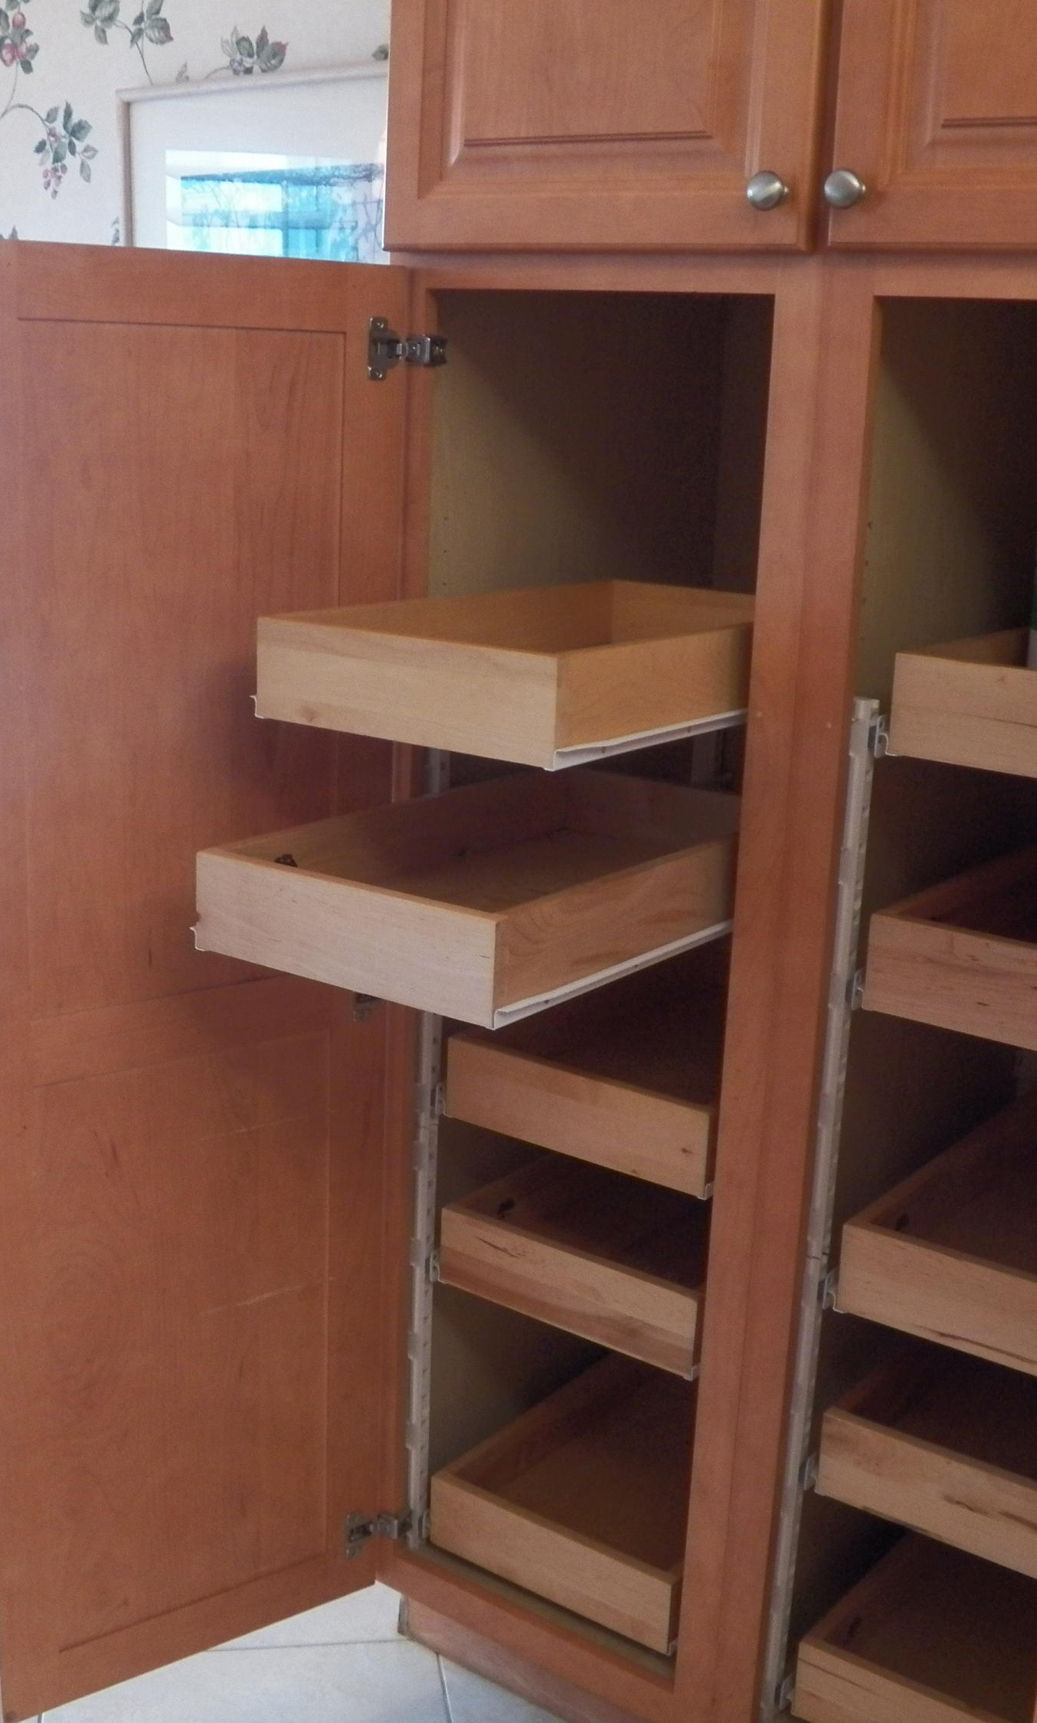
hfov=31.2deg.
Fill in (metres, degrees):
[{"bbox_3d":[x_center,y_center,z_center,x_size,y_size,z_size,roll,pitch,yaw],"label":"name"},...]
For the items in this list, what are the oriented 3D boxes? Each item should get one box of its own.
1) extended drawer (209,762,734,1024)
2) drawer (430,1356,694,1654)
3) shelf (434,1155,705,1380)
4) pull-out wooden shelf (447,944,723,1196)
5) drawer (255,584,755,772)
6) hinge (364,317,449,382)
[{"bbox_3d":[0.016,0.010,1.736,0.314,0.087,0.569,12,17,33],"label":"extended drawer"},{"bbox_3d":[0.194,0.702,2.226,0.314,0.087,0.569,12,17,33],"label":"drawer"},{"bbox_3d":[0.208,0.391,2.147,0.314,0.087,0.569,12,17,33],"label":"shelf"},{"bbox_3d":[0.216,0.203,2.098,0.314,0.087,0.569,12,17,33],"label":"pull-out wooden shelf"},{"bbox_3d":[0.065,-0.191,1.743,0.314,0.087,0.569,12,17,33],"label":"drawer"},{"bbox_3d":[-0.102,-0.483,1.761,0.078,0.057,0.030,-7,17,-33],"label":"hinge"}]

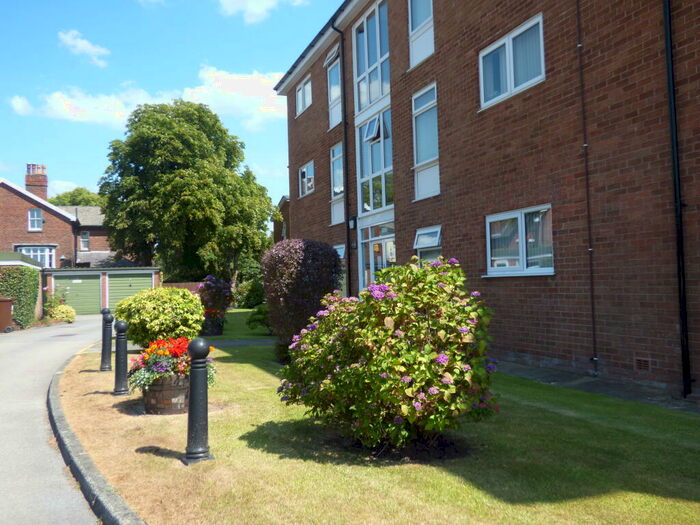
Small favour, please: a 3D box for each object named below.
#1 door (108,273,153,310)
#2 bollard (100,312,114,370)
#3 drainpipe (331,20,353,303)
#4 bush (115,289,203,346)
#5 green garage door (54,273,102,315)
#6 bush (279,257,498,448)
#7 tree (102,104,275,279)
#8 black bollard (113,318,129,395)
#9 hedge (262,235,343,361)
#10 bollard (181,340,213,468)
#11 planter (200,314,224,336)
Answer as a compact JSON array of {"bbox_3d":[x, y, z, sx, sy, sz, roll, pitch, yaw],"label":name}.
[{"bbox_3d":[-11.425,1.612,32.600,2.200,2.000,0.100,-1,-2,-21],"label":"door"},{"bbox_3d":[-3.898,1.271,10.048,0.190,0.900,0.190,-1,-2,-21],"label":"bollard"},{"bbox_3d":[-0.172,-2.183,15.951,0.300,7.870,0.120,-1,-2,-21],"label":"drainpipe"},{"bbox_3d":[-3.981,1.179,13.125,1.850,1.300,1.750,-1,-2,-21],"label":"bush"},{"bbox_3d":[-13.833,1.659,31.800,2.200,2.000,0.100,-1,-2,-21],"label":"green garage door"},{"bbox_3d":[0.299,0.684,5.011,1.720,1.480,1.600,-2,-2,0],"label":"bush"},{"bbox_3d":[-11.320,-4.158,43.753,12.000,14.300,11.500,-2,-2,0],"label":"tree"},{"bbox_3d":[-2.825,1.167,7.720,0.190,0.900,0.190,-1,-2,-21],"label":"black bollard"},{"bbox_3d":[-0.832,0.620,10.382,1.300,2.030,1.300,-2,-2,0],"label":"hedge"},{"bbox_3d":[-1.124,1.008,4.631,0.190,0.900,0.190,-1,-2,-21],"label":"bollard"},{"bbox_3d":[-3.847,1.764,17.445,0.680,0.540,0.680,-1,-2,-13],"label":"planter"}]

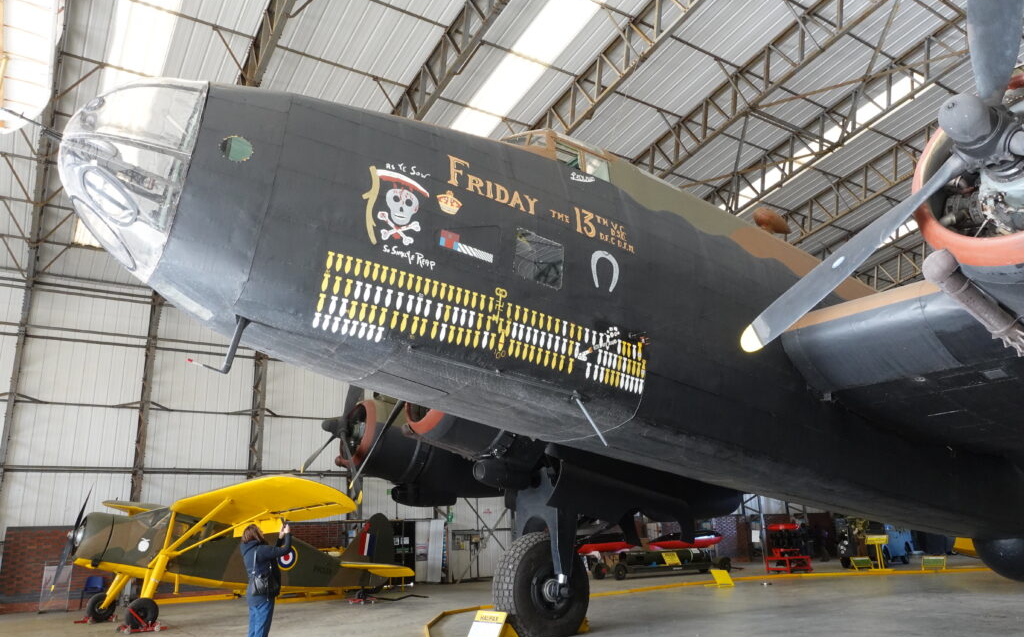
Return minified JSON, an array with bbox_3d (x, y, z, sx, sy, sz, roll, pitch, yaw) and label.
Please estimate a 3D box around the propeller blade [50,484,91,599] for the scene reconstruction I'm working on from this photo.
[{"bbox_3d":[-8.267,4.114,13.408,0.180,2.100,0.200,31,-44,-34],"label":"propeller blade"}]

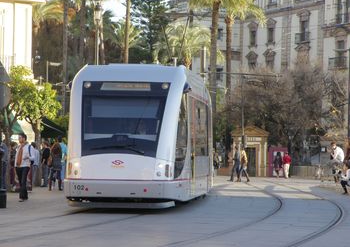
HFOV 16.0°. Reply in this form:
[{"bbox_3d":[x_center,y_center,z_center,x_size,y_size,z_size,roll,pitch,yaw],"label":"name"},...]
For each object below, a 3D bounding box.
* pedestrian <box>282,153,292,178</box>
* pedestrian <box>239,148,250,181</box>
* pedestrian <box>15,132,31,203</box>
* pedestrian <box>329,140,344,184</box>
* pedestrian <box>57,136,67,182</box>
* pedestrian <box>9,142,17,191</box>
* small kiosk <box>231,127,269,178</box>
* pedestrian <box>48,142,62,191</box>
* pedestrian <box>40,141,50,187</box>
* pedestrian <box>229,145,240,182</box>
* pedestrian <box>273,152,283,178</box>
[{"bbox_3d":[6.882,2.571,76.000,0.550,1.600,0.400,0,-2,18],"label":"pedestrian"},{"bbox_3d":[3.399,1.968,61.300,0.750,1.837,0.500,0,-2,-3],"label":"pedestrian"},{"bbox_3d":[-3.990,1.160,32.600,0.550,1.781,0.420,-1,-2,34],"label":"pedestrian"},{"bbox_3d":[6.834,1.628,52.500,0.650,1.763,0.500,1,-2,-24],"label":"pedestrian"},{"bbox_3d":[-3.977,1.378,43.800,0.520,1.855,0.380,1,-2,-24],"label":"pedestrian"},{"bbox_3d":[-5.619,1.487,43.300,0.380,1.653,0.480,-1,-2,41],"label":"pedestrian"},{"bbox_3d":[5.114,1.896,84.300,2.500,3.343,2.200,0,-2,2],"label":"small kiosk"},{"bbox_3d":[-4.117,1.489,42.800,0.520,1.651,0.420,0,-2,6],"label":"pedestrian"},{"bbox_3d":[-4.995,1.572,48.000,0.480,1.755,0.360,2,-2,-41],"label":"pedestrian"},{"bbox_3d":[2.979,2.009,61.800,0.700,1.783,0.500,0,-2,-3],"label":"pedestrian"},{"bbox_3d":[6.342,2.586,77.000,0.550,1.584,0.400,0,-2,14],"label":"pedestrian"}]

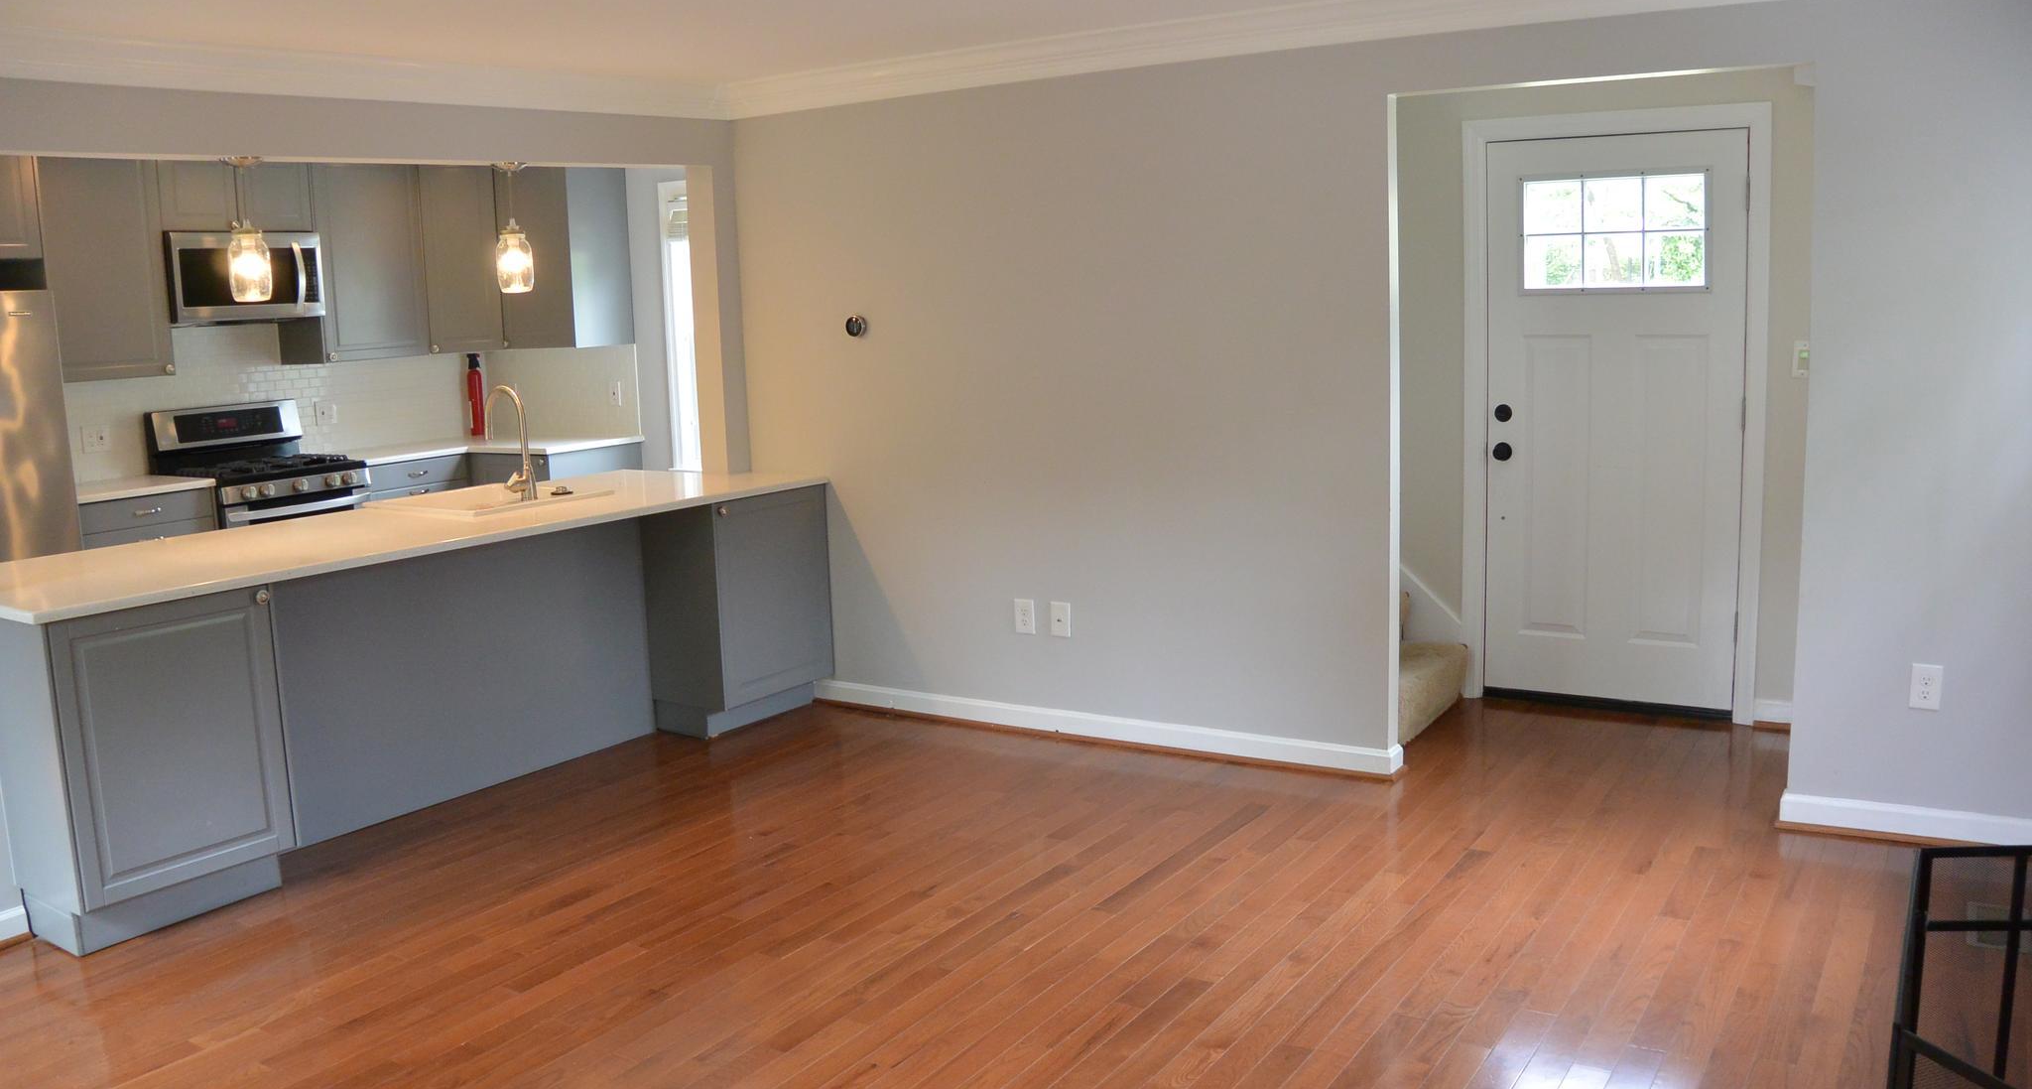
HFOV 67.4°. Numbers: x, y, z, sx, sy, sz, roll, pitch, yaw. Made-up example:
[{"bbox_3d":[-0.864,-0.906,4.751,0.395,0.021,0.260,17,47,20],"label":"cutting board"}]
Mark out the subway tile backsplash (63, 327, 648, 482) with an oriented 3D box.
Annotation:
[{"bbox_3d":[-3.369,-0.778,7.696,1.080,0.726,2.780,4,11,33],"label":"subway tile backsplash"}]

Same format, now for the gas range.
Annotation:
[{"bbox_3d":[-3.705,-0.067,7.567,0.710,1.215,0.762,4,11,33],"label":"gas range"}]

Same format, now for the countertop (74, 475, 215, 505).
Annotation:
[{"bbox_3d":[-4.121,-0.249,6.980,0.650,0.038,0.620,4,11,33],"label":"countertop"}]

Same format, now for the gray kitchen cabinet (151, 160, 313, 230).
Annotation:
[{"bbox_3d":[-3.787,-1.653,7.196,0.395,0.368,0.762,4,11,33],"label":"gray kitchen cabinet"}]

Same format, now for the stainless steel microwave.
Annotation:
[{"bbox_3d":[-3.854,-1.304,7.466,0.460,0.430,0.757,4,11,33],"label":"stainless steel microwave"}]

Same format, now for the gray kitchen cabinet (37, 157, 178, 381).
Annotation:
[{"bbox_3d":[-4.267,-1.264,6.887,0.400,1.015,0.615,4,11,33],"label":"gray kitchen cabinet"}]

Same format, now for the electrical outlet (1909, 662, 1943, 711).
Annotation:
[{"bbox_3d":[2.449,0.386,4.099,0.077,0.123,0.010,4,11,33],"label":"electrical outlet"}]

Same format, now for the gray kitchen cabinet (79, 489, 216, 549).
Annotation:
[{"bbox_3d":[-4.003,0.210,6.861,0.603,0.885,0.605,4,11,33],"label":"gray kitchen cabinet"}]

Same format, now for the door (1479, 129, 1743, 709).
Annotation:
[{"bbox_3d":[2.116,-0.426,5.447,0.905,2.026,0.045,4,11,33],"label":"door"}]

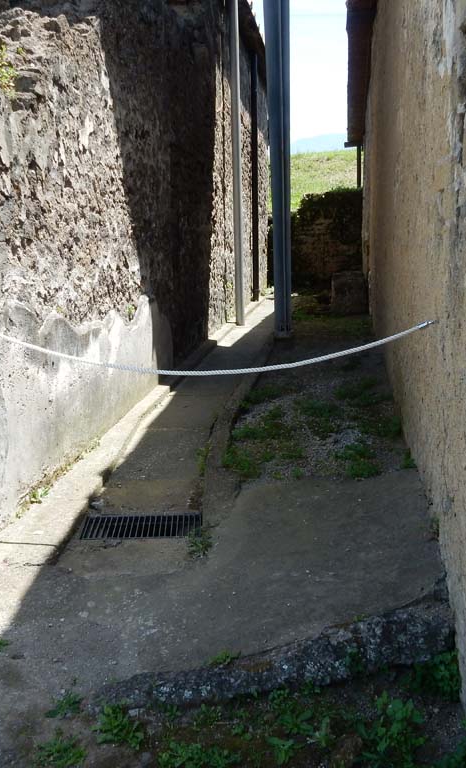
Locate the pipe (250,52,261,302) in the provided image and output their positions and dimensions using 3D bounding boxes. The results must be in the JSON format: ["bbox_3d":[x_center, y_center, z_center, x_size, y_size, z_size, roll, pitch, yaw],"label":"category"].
[{"bbox_3d":[0.380,-3.555,13.000,0.110,4.200,0.110,0,11,9],"label":"pipe"}]

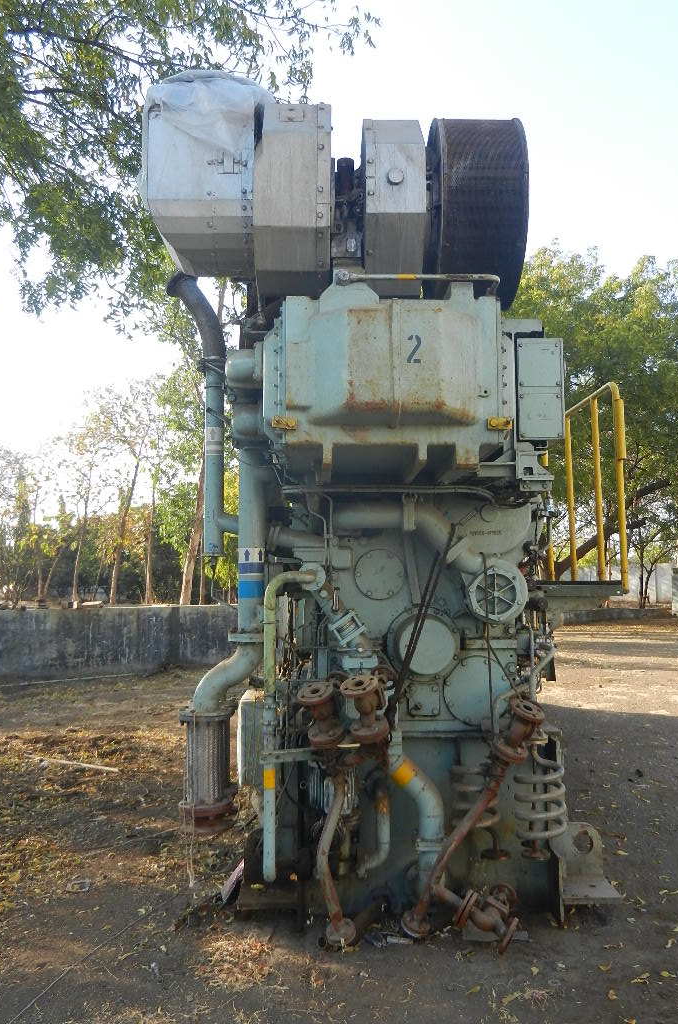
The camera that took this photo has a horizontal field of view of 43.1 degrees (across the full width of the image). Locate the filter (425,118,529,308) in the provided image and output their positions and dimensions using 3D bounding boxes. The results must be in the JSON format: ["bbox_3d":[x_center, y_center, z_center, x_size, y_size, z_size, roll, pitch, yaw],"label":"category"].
[{"bbox_3d":[0.667,-1.490,4.330,0.385,0.900,0.900,0,-4,1],"label":"filter"}]

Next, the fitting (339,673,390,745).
[{"bbox_3d":[0.112,0.847,3.680,0.170,0.235,0.165,-13,16,0],"label":"fitting"}]

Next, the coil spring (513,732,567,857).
[{"bbox_3d":[0.923,1.290,3.930,0.235,0.540,0.235,0,-4,0],"label":"coil spring"}]

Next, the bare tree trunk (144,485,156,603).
[{"bbox_3d":[-5.743,0.985,26.000,0.300,3.650,0.300,0,-4,0],"label":"bare tree trunk"}]

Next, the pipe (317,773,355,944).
[{"bbox_3d":[-0.011,1.511,3.740,0.165,0.720,0.200,0,-4,0],"label":"pipe"}]

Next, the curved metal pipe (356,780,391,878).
[{"bbox_3d":[0.158,1.452,3.930,0.155,0.440,0.150,0,-4,0],"label":"curved metal pipe"}]

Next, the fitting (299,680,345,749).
[{"bbox_3d":[-0.076,0.892,3.770,0.165,0.235,0.165,-15,16,0],"label":"fitting"}]

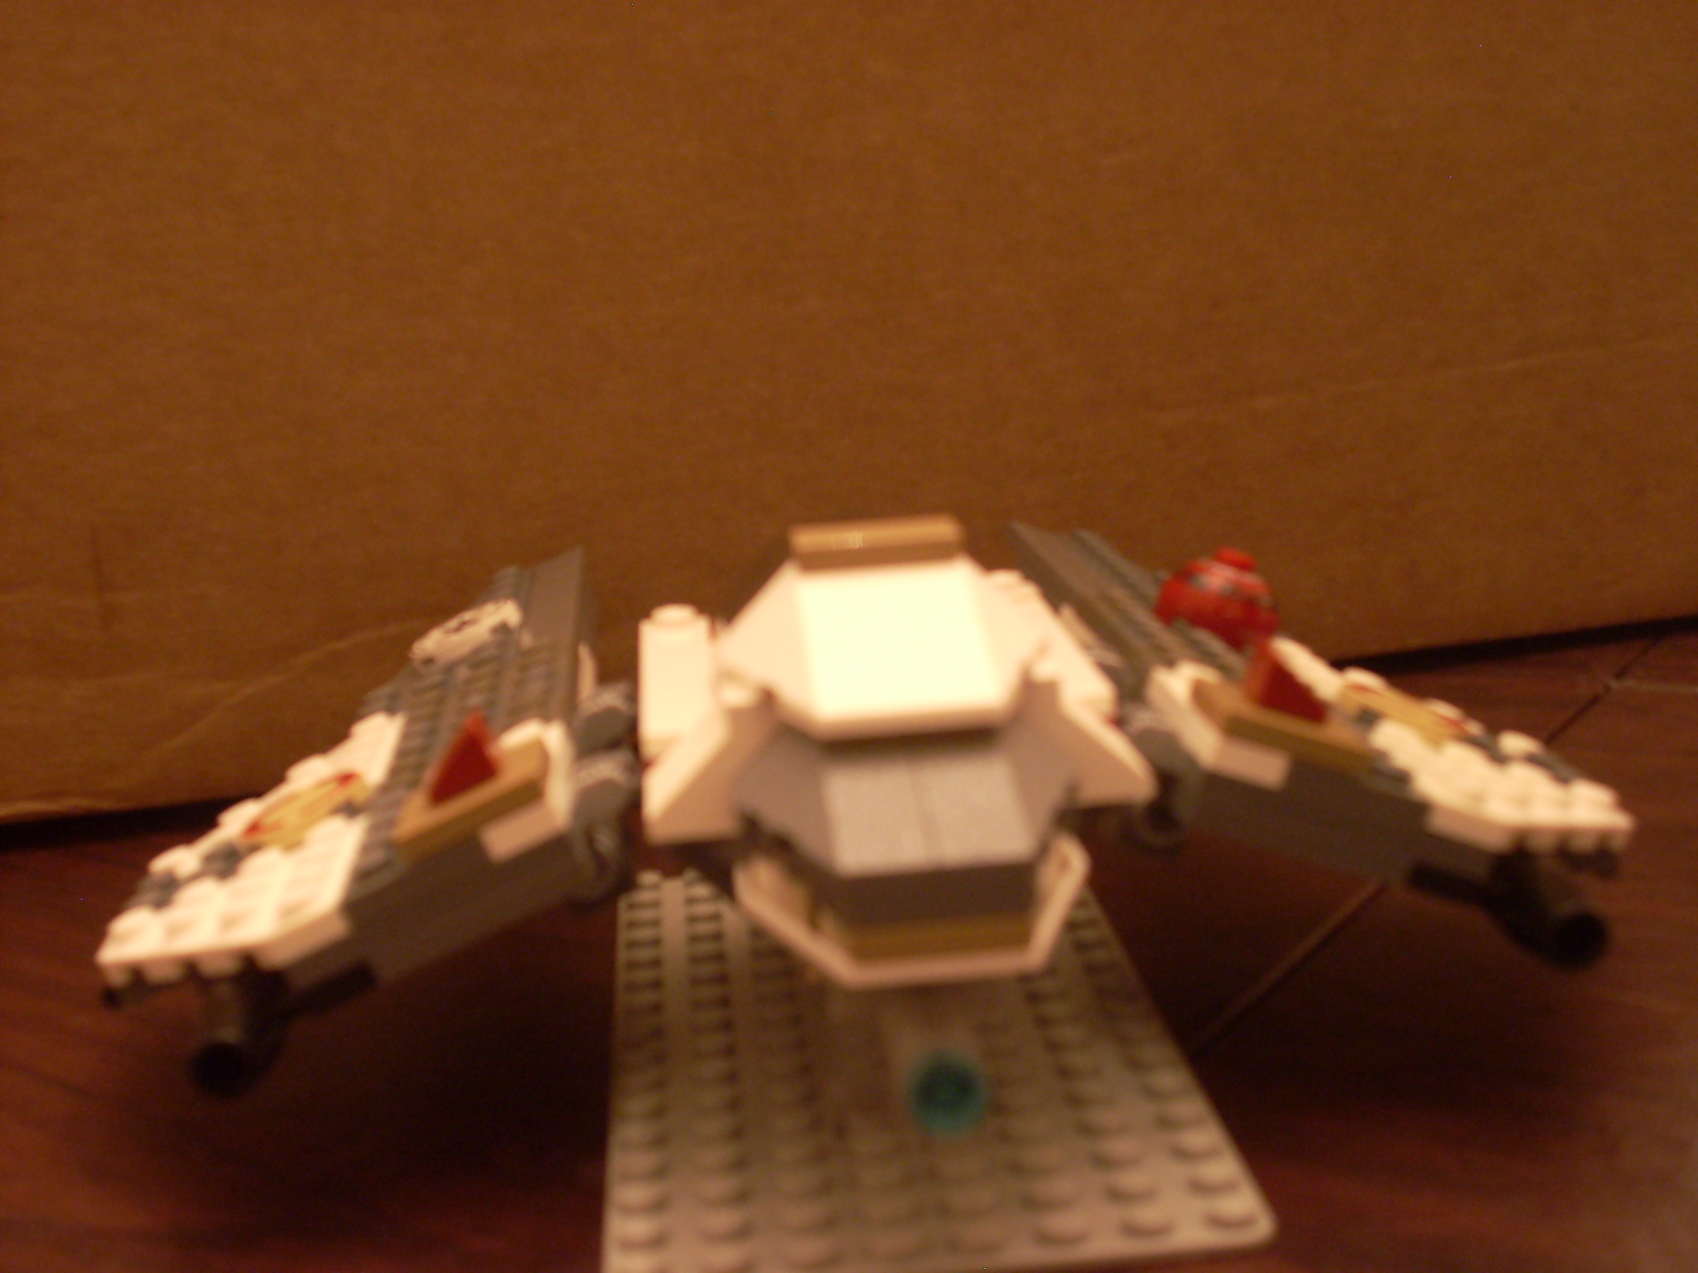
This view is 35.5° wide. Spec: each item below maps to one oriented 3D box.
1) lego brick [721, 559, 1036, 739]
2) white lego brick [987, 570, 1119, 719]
[{"bbox_3d":[0.004,0.000,0.240,0.032,0.010,0.032,-5,13,-3],"label":"lego brick"},{"bbox_3d":[0.021,0.001,0.292,0.008,0.005,0.053,-5,13,-3],"label":"white lego brick"}]

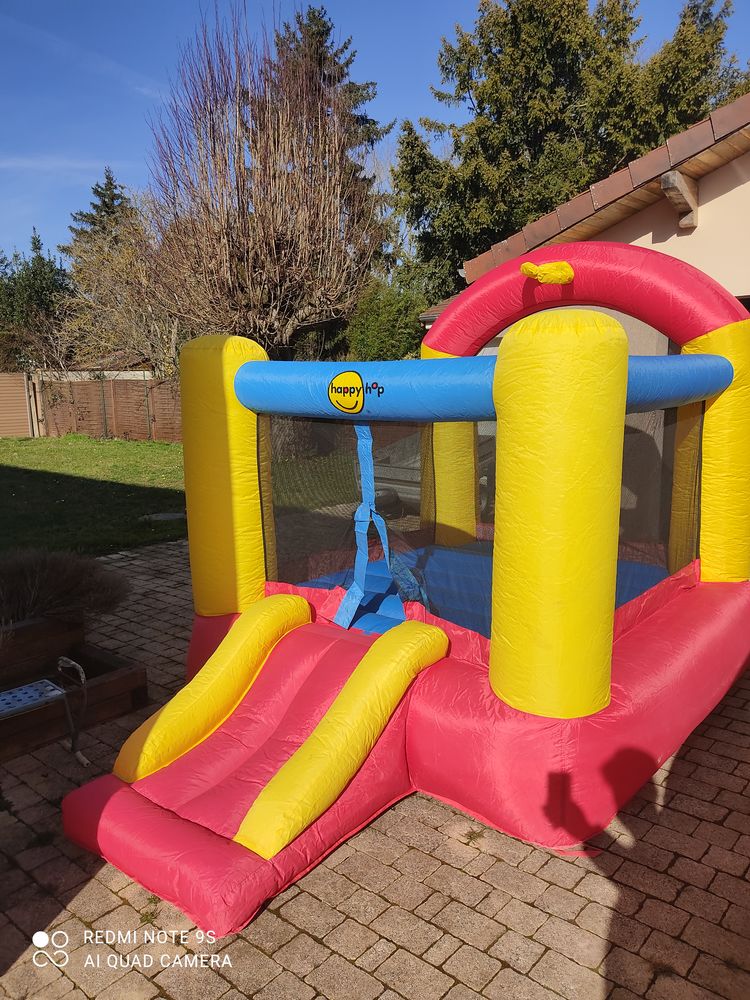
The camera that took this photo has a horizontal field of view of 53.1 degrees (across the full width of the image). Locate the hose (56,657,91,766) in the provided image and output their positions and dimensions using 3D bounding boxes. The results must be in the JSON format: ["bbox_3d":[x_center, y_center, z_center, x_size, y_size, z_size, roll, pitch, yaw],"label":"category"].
[{"bbox_3d":[-1.269,0.875,3.160,0.190,0.370,0.120,7,12,39],"label":"hose"}]

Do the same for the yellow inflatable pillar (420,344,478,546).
[{"bbox_3d":[0.540,-0.396,5.203,0.410,1.333,0.410,0,9,0],"label":"yellow inflatable pillar"}]

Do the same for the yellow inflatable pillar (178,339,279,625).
[{"bbox_3d":[-0.717,-0.135,3.706,0.426,1.326,0.426,0,9,0],"label":"yellow inflatable pillar"}]

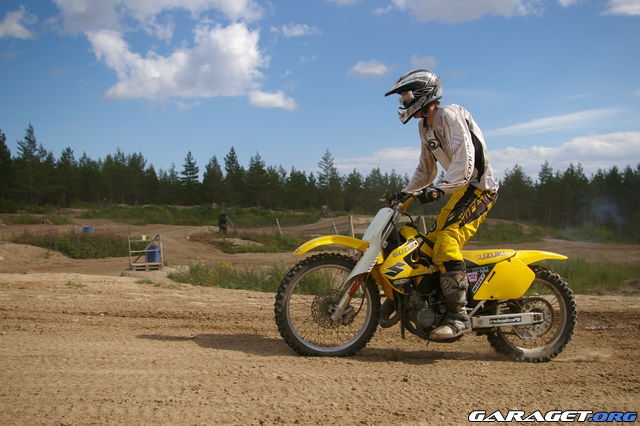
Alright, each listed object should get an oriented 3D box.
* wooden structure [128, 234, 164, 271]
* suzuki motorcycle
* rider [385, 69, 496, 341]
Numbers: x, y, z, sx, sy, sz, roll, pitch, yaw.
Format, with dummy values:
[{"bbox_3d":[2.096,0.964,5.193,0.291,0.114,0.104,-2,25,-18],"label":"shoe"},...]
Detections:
[{"bbox_3d":[-6.850,1.560,24.000,1.200,1.420,0.850,0,0,0],"label":"wooden structure"},{"bbox_3d":[0.775,0.430,4.125,2.140,1.140,0.800,4,0,-8],"label":"suzuki motorcycle"},{"bbox_3d":[0.825,-0.080,4.110,0.770,1.820,0.720,0,0,-12],"label":"rider"}]

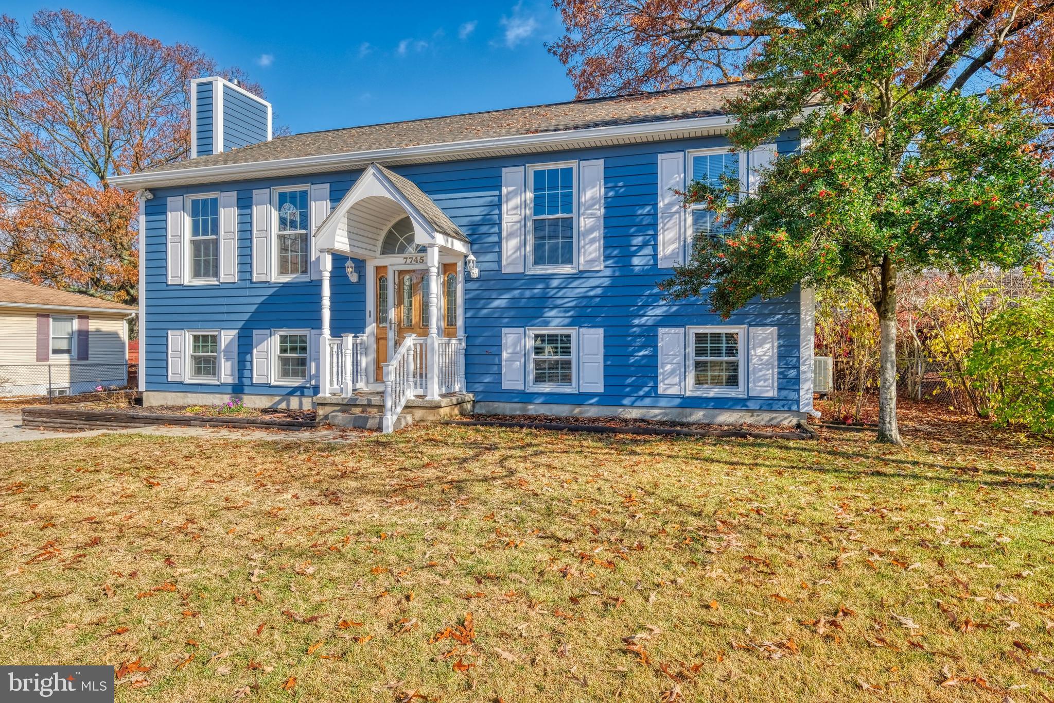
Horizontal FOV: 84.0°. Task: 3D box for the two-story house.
[{"bbox_3d":[-0.973,-2.671,13.817,13.250,7.480,11.000,0,0,16],"label":"two-story house"}]

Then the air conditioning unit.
[{"bbox_3d":[5.179,0.402,10.451,0.340,0.626,0.840,0,0,16],"label":"air conditioning unit"}]

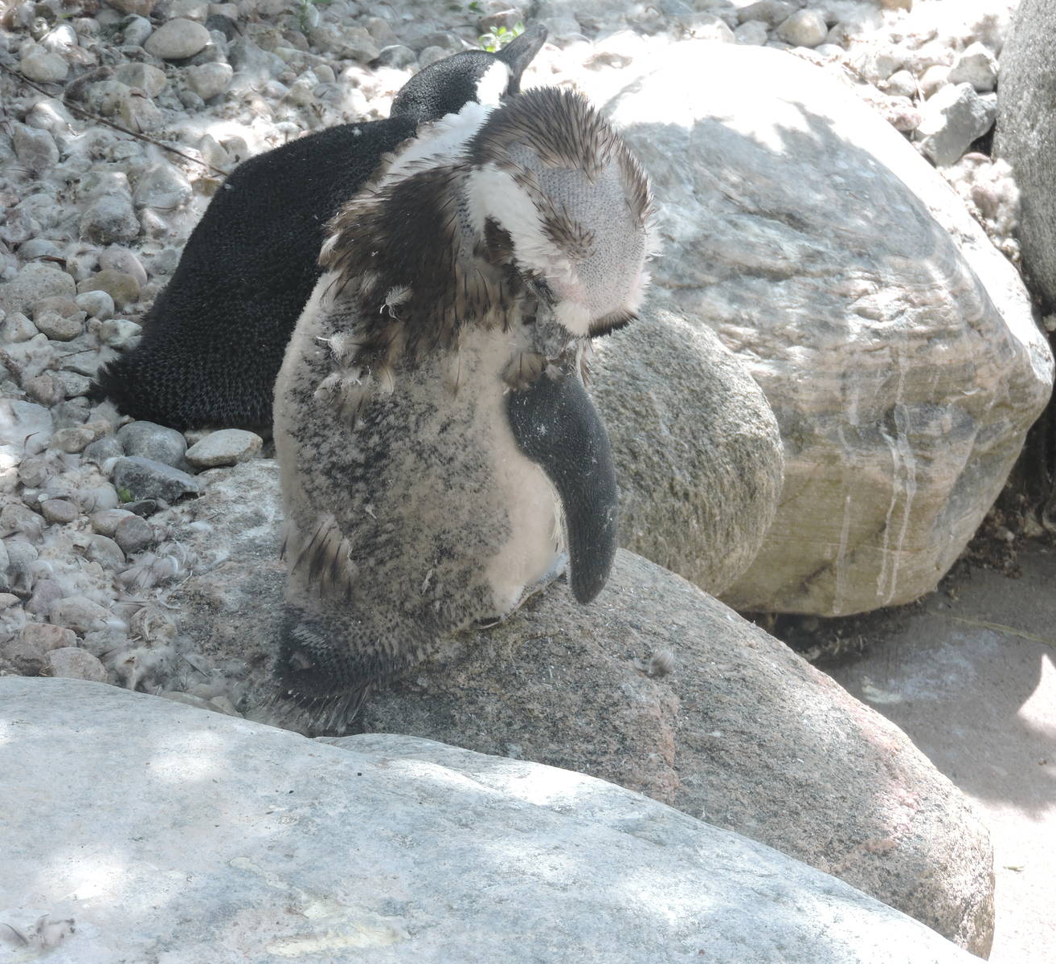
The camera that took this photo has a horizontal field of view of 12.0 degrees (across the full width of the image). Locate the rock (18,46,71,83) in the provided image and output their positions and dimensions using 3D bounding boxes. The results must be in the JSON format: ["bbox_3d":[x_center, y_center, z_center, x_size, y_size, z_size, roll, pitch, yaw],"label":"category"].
[{"bbox_3d":[-0.439,-0.380,4.556,0.048,0.035,0.039,0,29,0],"label":"rock"}]

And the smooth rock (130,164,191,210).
[{"bbox_3d":[-0.331,-0.266,4.526,0.054,0.041,0.052,0,28,0],"label":"smooth rock"}]

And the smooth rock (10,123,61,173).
[{"bbox_3d":[-0.452,-0.306,4.601,0.044,0.043,0.051,0,28,0],"label":"smooth rock"}]

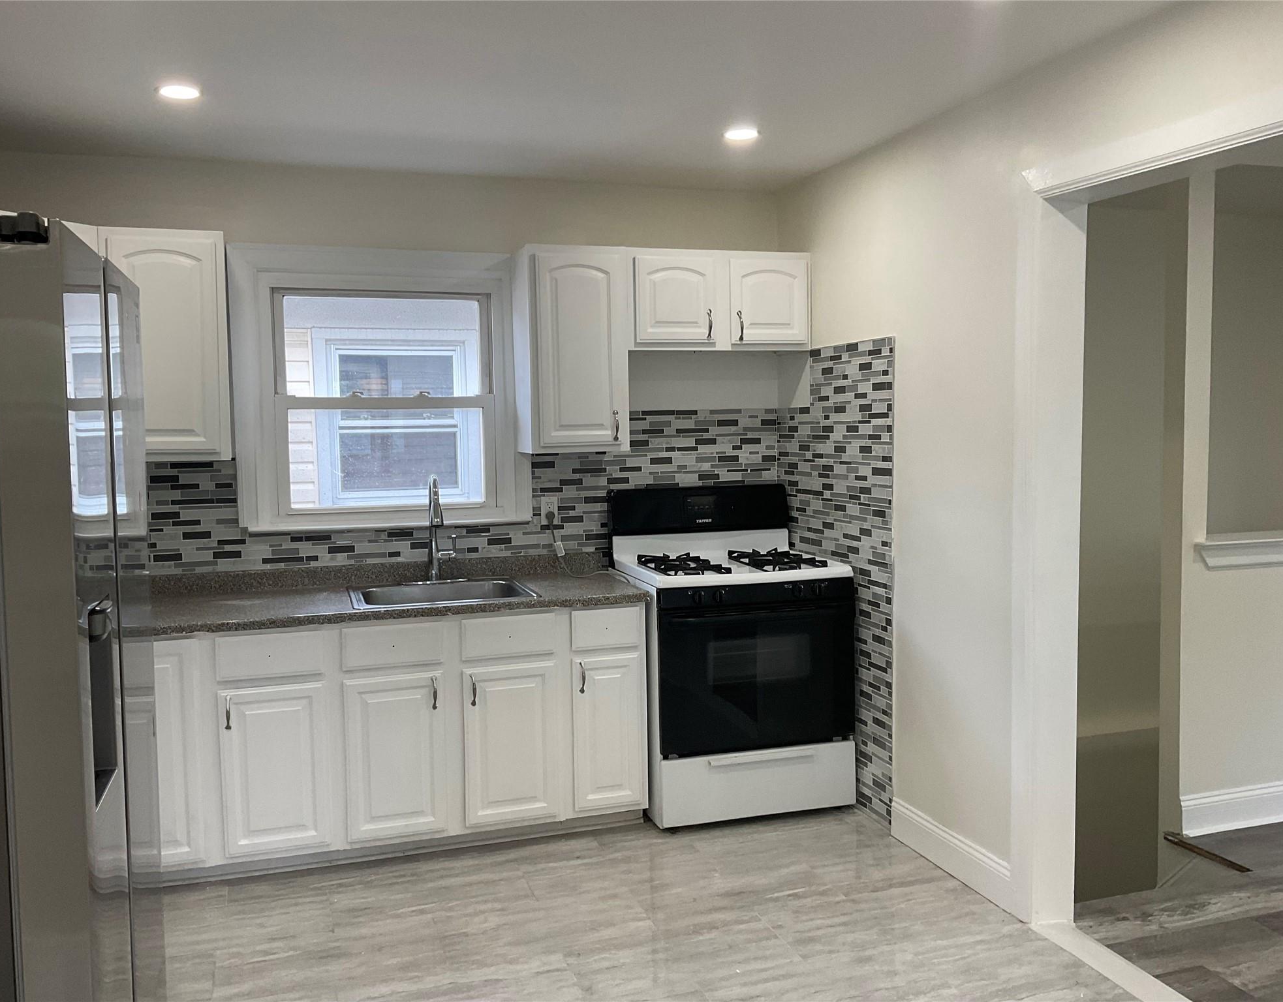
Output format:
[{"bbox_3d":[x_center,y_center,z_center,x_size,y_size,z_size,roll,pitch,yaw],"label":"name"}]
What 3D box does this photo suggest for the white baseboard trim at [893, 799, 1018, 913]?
[{"bbox_3d":[0.989,1.123,3.590,0.018,0.140,0.686,-2,4,-17],"label":"white baseboard trim"}]

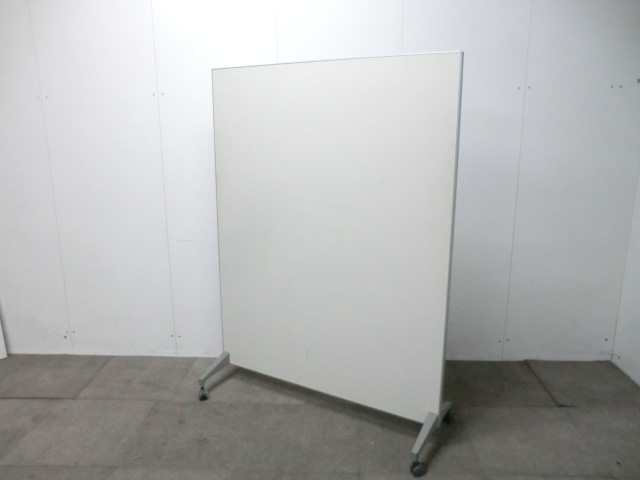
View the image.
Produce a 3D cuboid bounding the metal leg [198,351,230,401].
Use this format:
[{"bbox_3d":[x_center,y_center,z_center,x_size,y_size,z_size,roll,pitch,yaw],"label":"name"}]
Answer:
[{"bbox_3d":[-0.485,0.685,2.703,0.056,0.168,0.445,8,16,30],"label":"metal leg"}]

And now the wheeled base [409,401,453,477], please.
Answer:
[{"bbox_3d":[0.489,0.817,2.132,0.056,0.168,0.445,8,16,30],"label":"wheeled base"}]

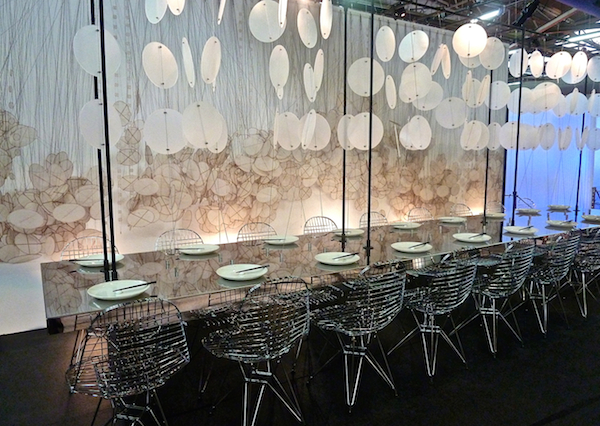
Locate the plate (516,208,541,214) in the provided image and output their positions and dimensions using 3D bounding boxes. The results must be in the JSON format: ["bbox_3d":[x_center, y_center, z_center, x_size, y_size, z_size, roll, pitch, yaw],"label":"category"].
[{"bbox_3d":[2.533,-0.011,4.798,0.280,0.027,0.280,0,7,0],"label":"plate"}]

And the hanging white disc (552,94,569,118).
[{"bbox_3d":[2.682,-1.104,4.470,0.250,0.250,0.012,-4,6,-25],"label":"hanging white disc"}]

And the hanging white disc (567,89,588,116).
[{"bbox_3d":[2.892,-1.142,4.520,0.250,0.250,0.012,0,1,-3],"label":"hanging white disc"}]

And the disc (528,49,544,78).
[{"bbox_3d":[2.192,-1.376,4.010,0.250,0.250,0.010,-5,9,-32],"label":"disc"}]

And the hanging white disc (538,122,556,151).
[{"bbox_3d":[2.328,-0.717,4.070,0.010,0.250,0.250,0,8,-3],"label":"hanging white disc"}]

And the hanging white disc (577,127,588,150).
[{"bbox_3d":[2.962,-0.779,4.530,0.012,0.250,0.250,16,16,41],"label":"hanging white disc"}]

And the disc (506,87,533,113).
[{"bbox_3d":[2.068,-1.046,4.040,0.250,0.250,0.010,4,8,27],"label":"disc"}]

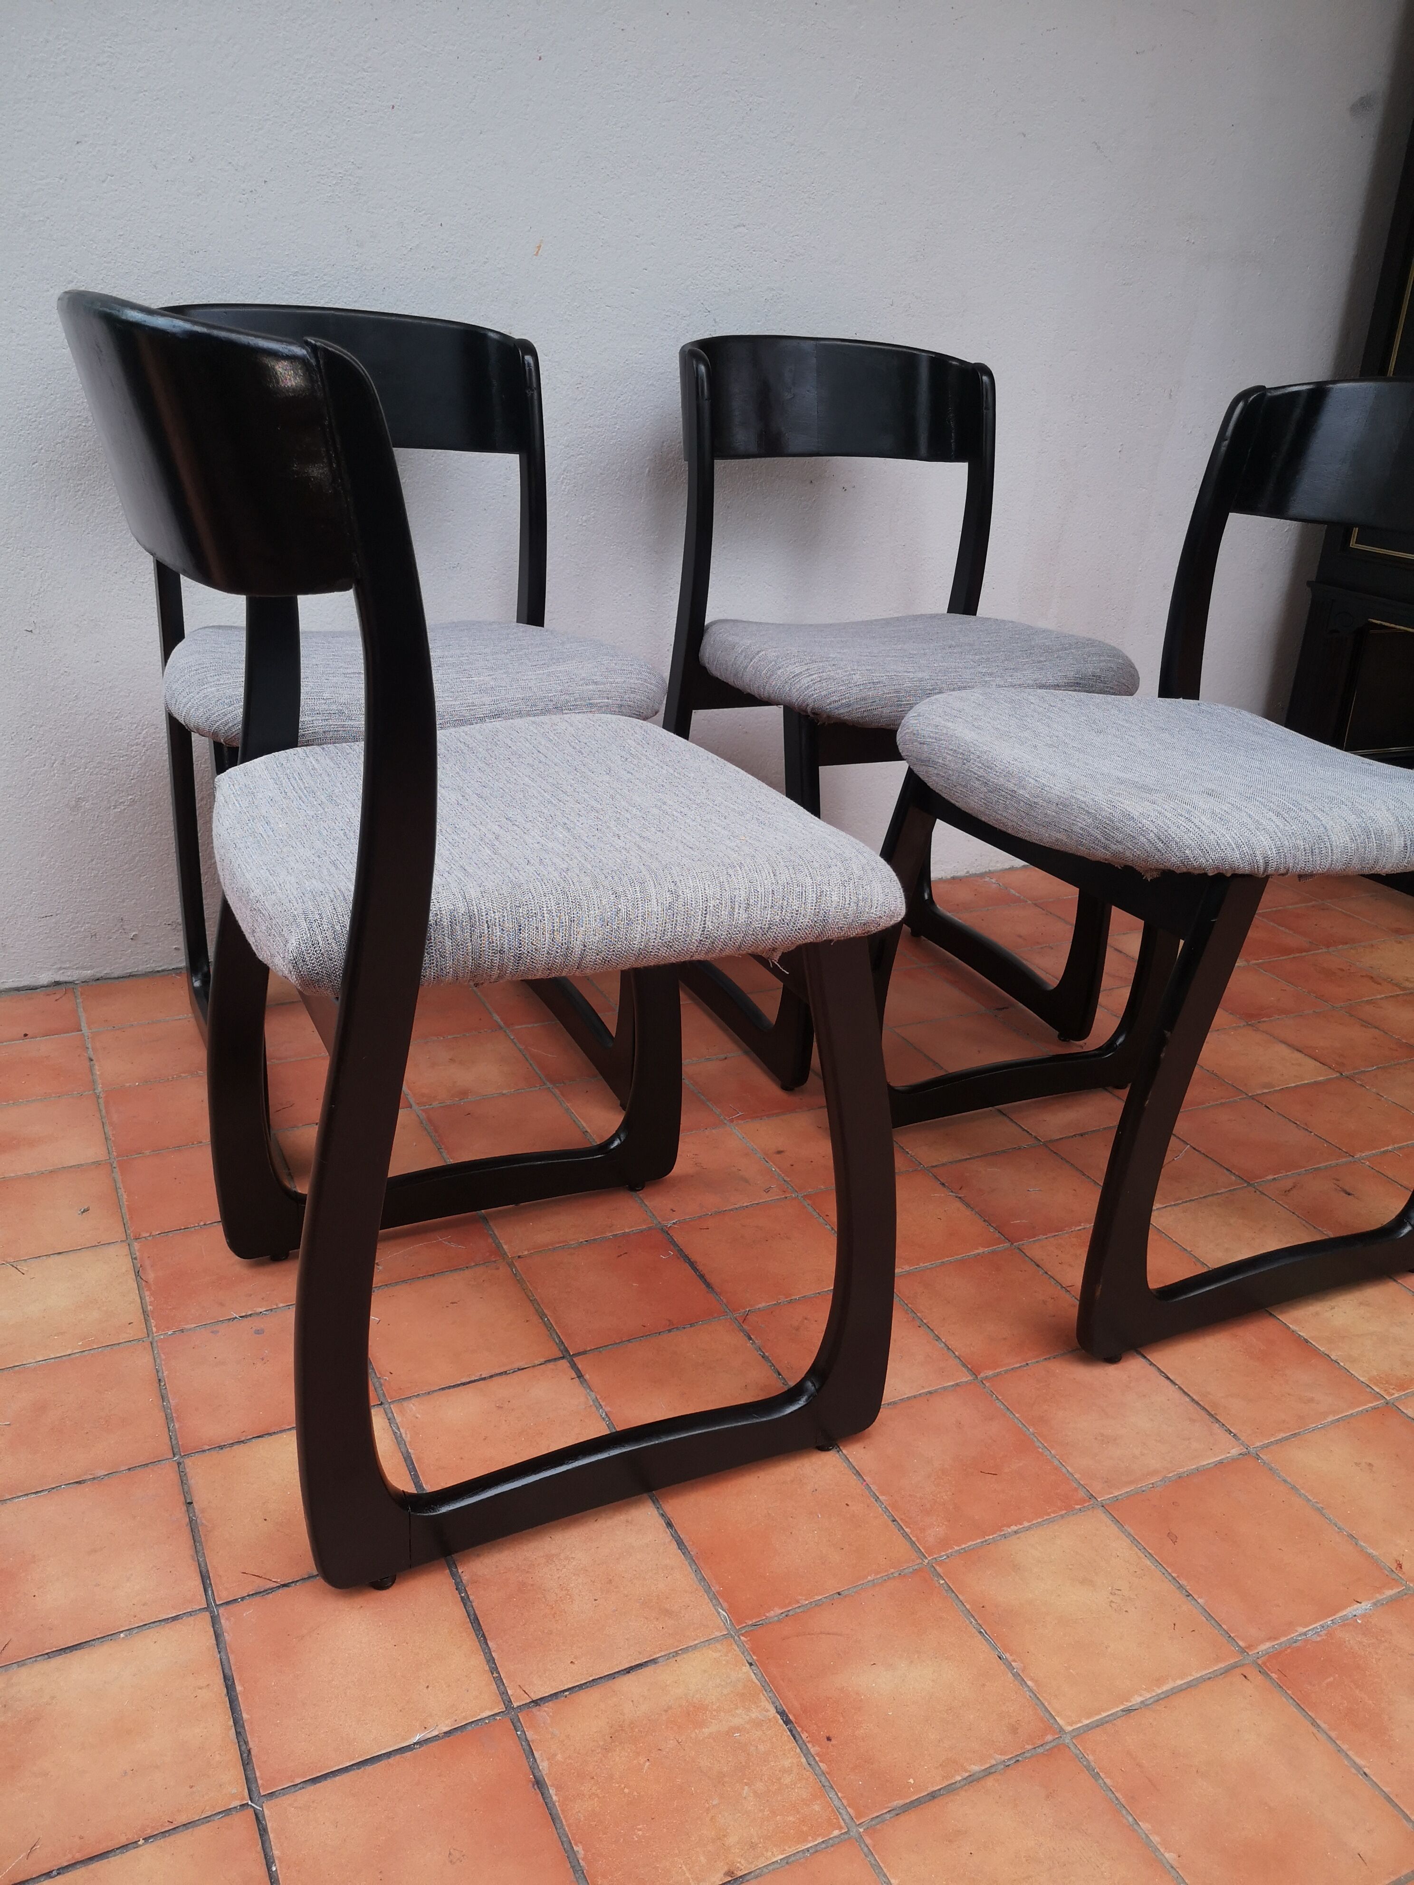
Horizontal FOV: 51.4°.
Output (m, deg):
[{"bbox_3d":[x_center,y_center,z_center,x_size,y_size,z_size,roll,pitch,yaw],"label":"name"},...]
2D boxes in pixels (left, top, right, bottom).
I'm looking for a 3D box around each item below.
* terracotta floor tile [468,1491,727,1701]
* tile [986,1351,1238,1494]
[{"bbox_3d":[-0.084,0.441,0.998,0.149,0.012,0.147,-7,25,-25],"label":"terracotta floor tile"},{"bbox_3d":[0.328,0.388,1.194,0.149,0.012,0.147,-7,25,-25],"label":"tile"}]

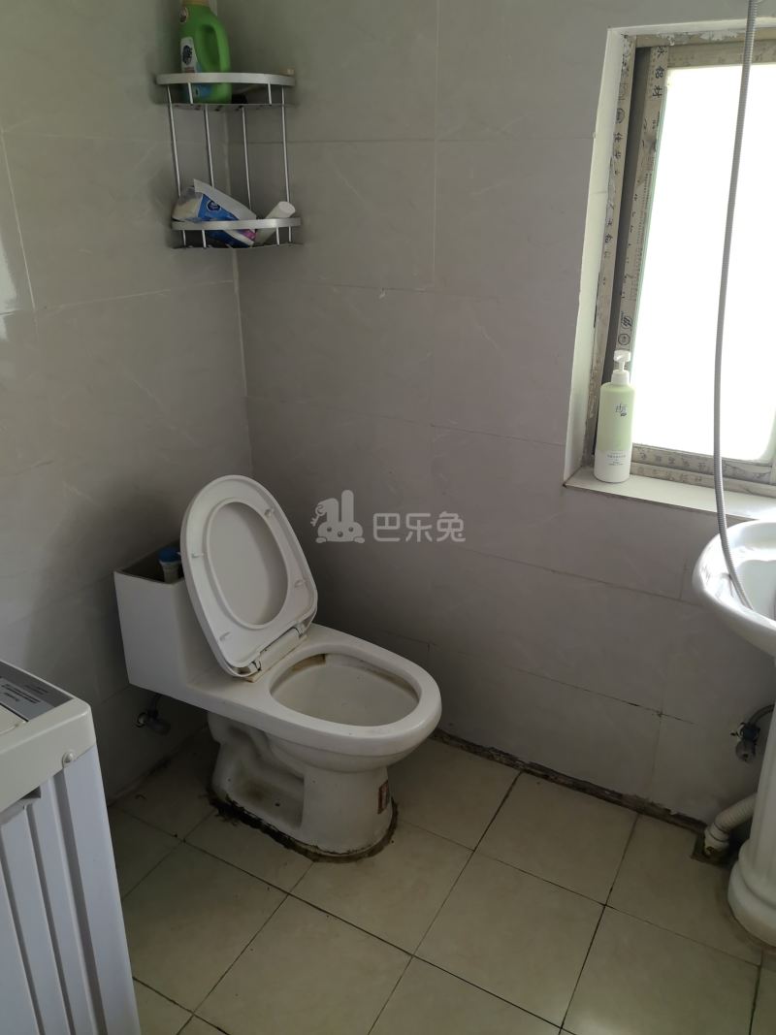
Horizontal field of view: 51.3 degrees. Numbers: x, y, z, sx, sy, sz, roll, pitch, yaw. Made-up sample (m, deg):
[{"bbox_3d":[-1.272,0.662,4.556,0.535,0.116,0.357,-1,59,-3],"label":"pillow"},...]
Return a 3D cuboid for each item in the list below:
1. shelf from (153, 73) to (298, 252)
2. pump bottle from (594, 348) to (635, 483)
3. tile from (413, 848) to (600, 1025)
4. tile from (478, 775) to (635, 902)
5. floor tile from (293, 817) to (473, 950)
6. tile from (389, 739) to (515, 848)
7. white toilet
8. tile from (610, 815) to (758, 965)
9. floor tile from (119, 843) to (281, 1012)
[{"bbox_3d":[-0.328,-0.764,1.738,0.280,0.339,0.215,-7,26,-15],"label":"shelf"},{"bbox_3d":[0.485,-0.213,1.710,0.076,0.272,0.077,1,24,7],"label":"pump bottle"},{"bbox_3d":[0.256,0.847,1.652,0.299,0.010,0.299,13,28,26],"label":"tile"},{"bbox_3d":[0.399,0.738,1.888,0.299,0.010,0.295,13,28,26],"label":"tile"},{"bbox_3d":[-0.007,0.787,1.784,0.299,0.010,0.299,13,28,26],"label":"floor tile"},{"bbox_3d":[0.137,0.678,2.020,0.299,0.010,0.295,13,28,26],"label":"tile"},{"bbox_3d":[-0.205,0.319,1.837,0.719,0.800,0.355,12,27,27],"label":"white toilet"},{"bbox_3d":[0.662,0.799,1.757,0.299,0.010,0.295,13,28,26],"label":"tile"},{"bbox_3d":[-0.414,0.836,1.677,0.299,0.010,0.299,13,28,26],"label":"floor tile"}]

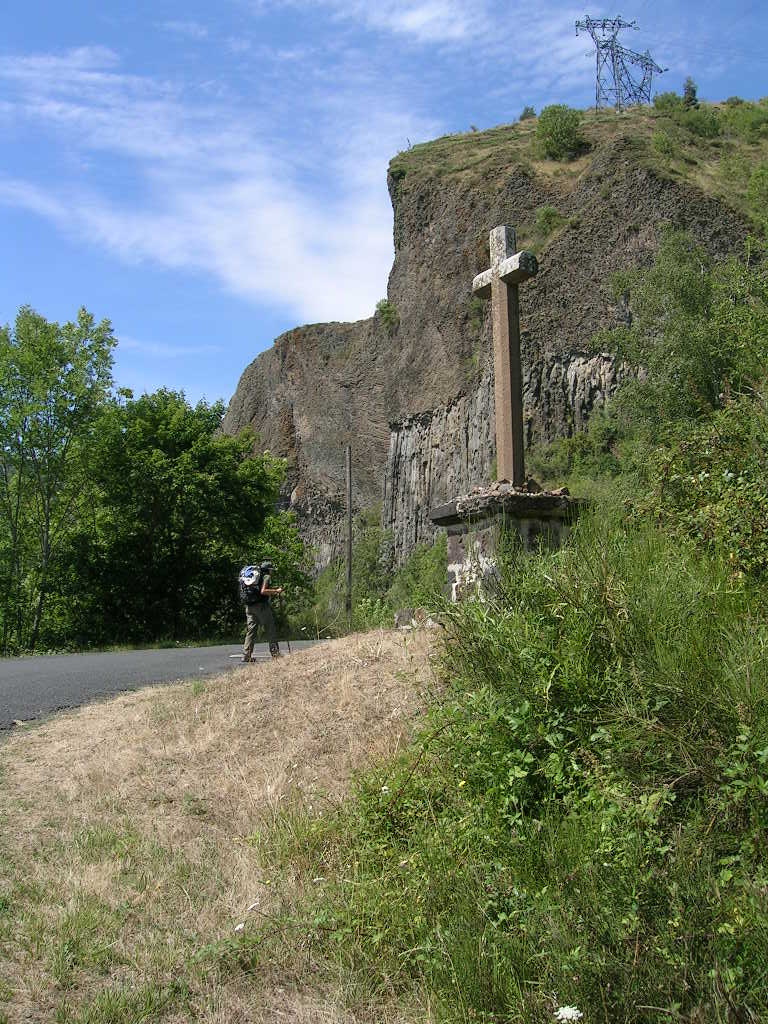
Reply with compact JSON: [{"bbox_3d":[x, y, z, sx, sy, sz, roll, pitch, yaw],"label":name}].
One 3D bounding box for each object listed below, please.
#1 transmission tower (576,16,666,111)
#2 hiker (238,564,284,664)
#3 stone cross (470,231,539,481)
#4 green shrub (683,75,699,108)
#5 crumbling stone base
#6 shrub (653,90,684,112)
[{"bbox_3d":[59.971,-113.489,262.000,21.000,26.000,10.000,-1,-10,3],"label":"transmission tower"},{"bbox_3d":[-2.055,1.662,17.300,0.660,1.700,0.520,5,-11,-31],"label":"hiker"},{"bbox_3d":[1.403,-1.794,11.956,0.250,3.100,0.800,6,-12,-35],"label":"stone cross"},{"bbox_3d":[71.637,-98.282,242.000,3.700,8.300,3.700,0,-10,0],"label":"green shrub"},{"bbox_3d":[1.387,0.464,11.578,1.230,1.260,1.230,6,-12,-35],"label":"crumbling stone base"},{"bbox_3d":[66.261,-95.945,242.000,6.800,5.200,6.000,0,-10,0],"label":"shrub"}]

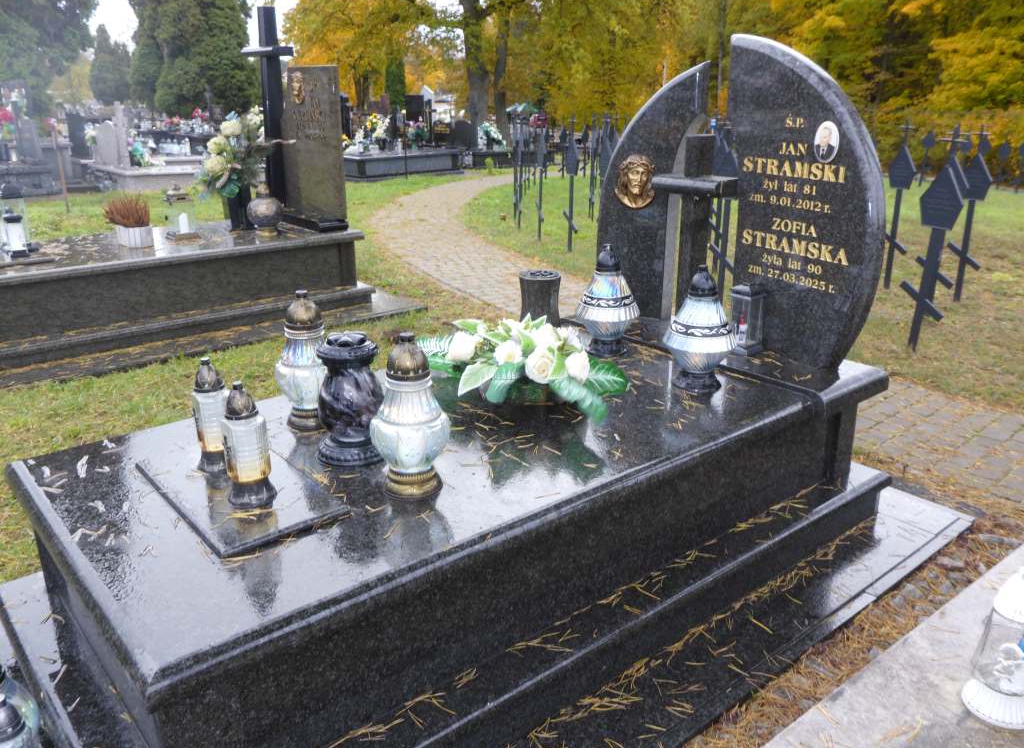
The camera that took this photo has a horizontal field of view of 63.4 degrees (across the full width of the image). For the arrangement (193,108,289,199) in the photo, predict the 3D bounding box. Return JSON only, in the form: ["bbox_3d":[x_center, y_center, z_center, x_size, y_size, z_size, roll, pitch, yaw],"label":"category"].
[{"bbox_3d":[-1.751,-1.422,5.343,0.620,0.600,0.460,-4,18,-17],"label":"arrangement"}]

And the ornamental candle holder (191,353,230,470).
[{"bbox_3d":[-0.677,0.091,1.859,0.077,0.260,0.077,-6,18,-20],"label":"ornamental candle holder"}]

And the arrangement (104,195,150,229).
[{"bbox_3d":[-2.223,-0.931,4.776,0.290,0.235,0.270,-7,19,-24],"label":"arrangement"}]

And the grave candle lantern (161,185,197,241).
[{"bbox_3d":[-2.011,-0.974,5.026,0.190,0.320,0.190,-13,22,-38],"label":"grave candle lantern"}]

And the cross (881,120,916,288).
[{"bbox_3d":[2.908,-1.267,6.206,0.080,1.270,0.250,-13,22,-38],"label":"cross"}]

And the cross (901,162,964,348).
[{"bbox_3d":[2.378,-0.691,4.678,0.080,1.170,0.260,-13,22,-38],"label":"cross"}]

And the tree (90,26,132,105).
[{"bbox_3d":[-20.663,-15.710,42.734,2.300,5.000,2.300,-7,19,-24],"label":"tree"}]

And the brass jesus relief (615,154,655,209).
[{"bbox_3d":[0.404,-0.617,2.694,0.048,0.168,0.136,-15,25,-37],"label":"brass jesus relief"}]

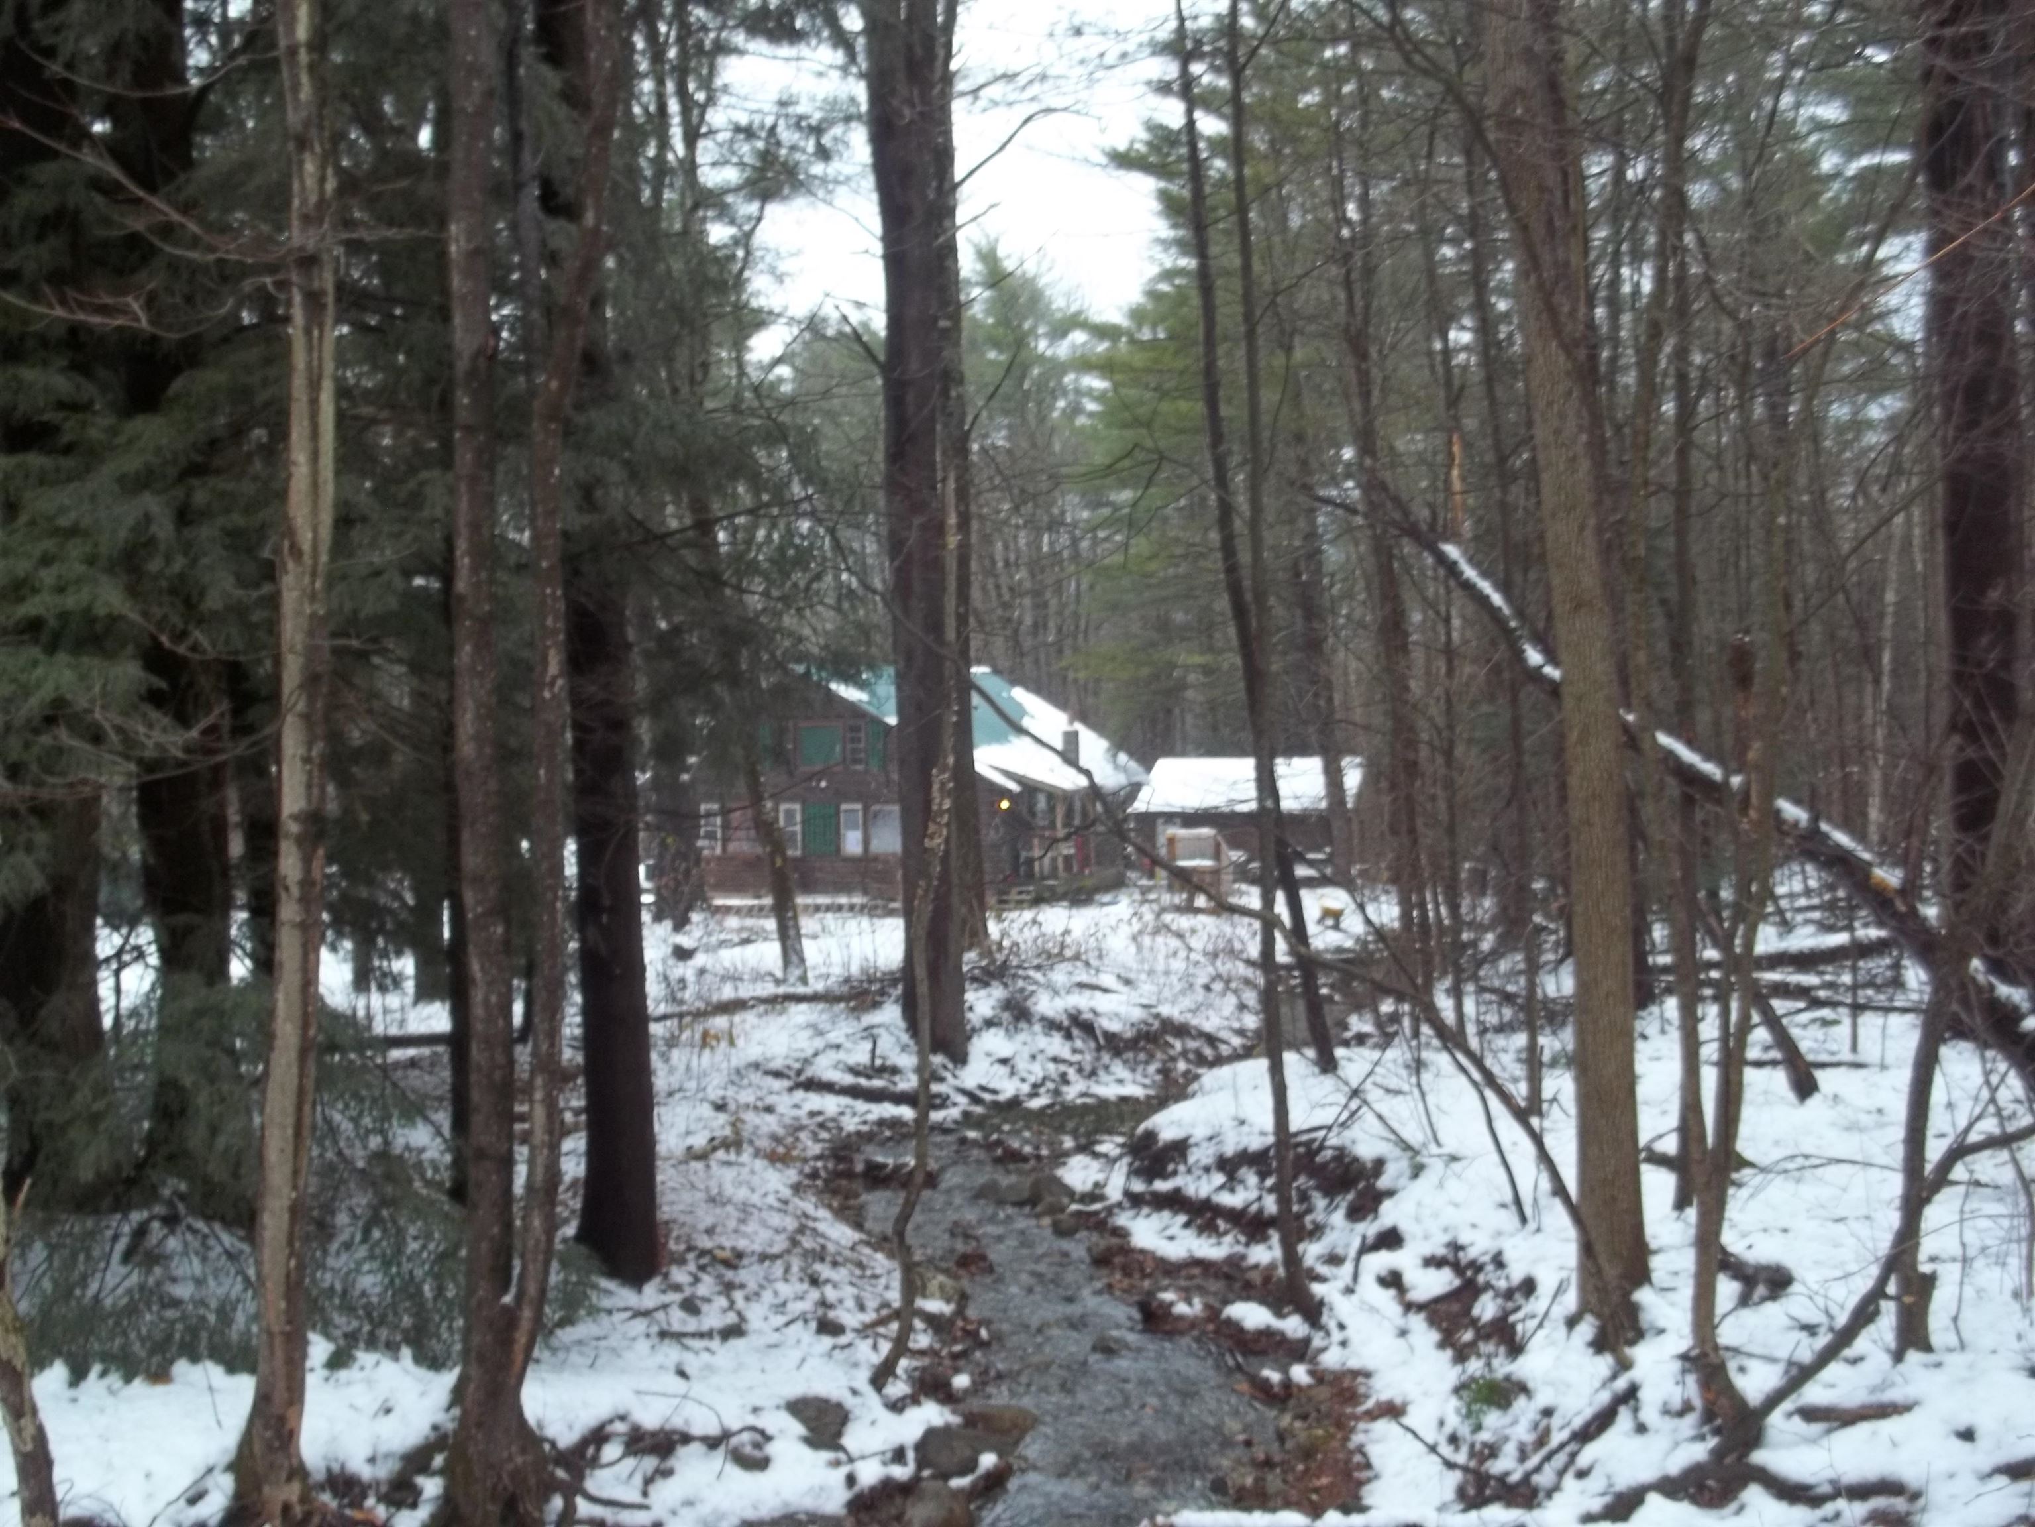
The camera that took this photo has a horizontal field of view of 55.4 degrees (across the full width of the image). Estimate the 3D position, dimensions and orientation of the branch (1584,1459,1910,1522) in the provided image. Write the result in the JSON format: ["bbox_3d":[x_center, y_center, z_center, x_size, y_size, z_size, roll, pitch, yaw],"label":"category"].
[{"bbox_3d":[2.856,2.843,7.600,1.250,0.150,0.300,-1,2,-7],"label":"branch"}]

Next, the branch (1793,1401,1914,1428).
[{"bbox_3d":[3.621,2.816,8.400,0.520,0.085,0.110,-1,2,-10],"label":"branch"}]

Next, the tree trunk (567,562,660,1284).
[{"bbox_3d":[-2.303,0.906,11.000,0.470,4.020,0.470,-2,2,0],"label":"tree trunk"}]

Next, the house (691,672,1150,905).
[{"bbox_3d":[-2.766,0.553,54.000,10.000,5.950,8.000,0,2,32],"label":"house"}]

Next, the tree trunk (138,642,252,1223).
[{"bbox_3d":[-5.217,1.074,12.300,0.560,3.620,0.560,-1,2,0],"label":"tree trunk"}]

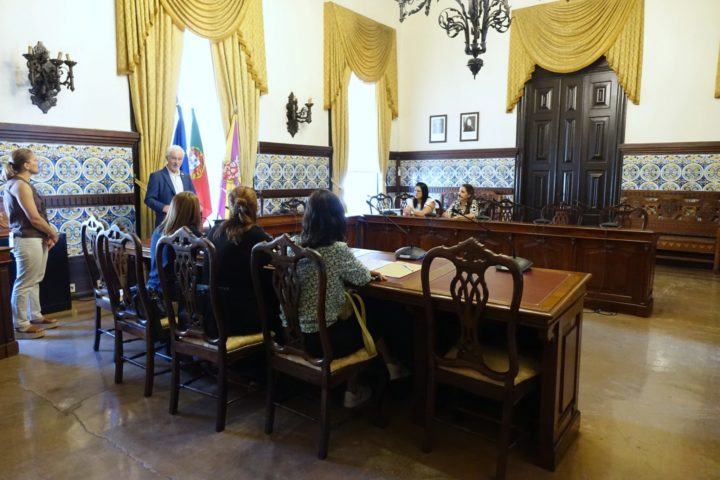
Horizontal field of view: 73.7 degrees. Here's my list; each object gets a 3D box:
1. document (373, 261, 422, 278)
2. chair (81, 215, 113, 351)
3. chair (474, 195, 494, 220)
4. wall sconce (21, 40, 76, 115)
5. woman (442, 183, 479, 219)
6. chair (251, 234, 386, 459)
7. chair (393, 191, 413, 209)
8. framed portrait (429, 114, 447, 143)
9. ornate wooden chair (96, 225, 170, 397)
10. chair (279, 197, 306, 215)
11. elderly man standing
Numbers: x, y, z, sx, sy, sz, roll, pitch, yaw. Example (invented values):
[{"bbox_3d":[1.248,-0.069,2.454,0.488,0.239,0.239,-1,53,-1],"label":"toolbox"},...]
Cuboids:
[{"bbox_3d":[0.265,0.204,3.258,0.250,0.012,0.440,4,8,28],"label":"document"},{"bbox_3d":[-1.856,0.342,3.874,0.530,1.130,0.510,6,10,39],"label":"chair"},{"bbox_3d":[1.678,-0.058,6.984,0.530,1.120,0.520,6,10,37],"label":"chair"},{"bbox_3d":[-3.201,-1.683,4.948,0.410,0.730,0.470,6,9,37],"label":"wall sconce"},{"bbox_3d":[1.352,-0.087,6.505,0.500,1.300,0.720,4,8,25],"label":"woman"},{"bbox_3d":[-0.222,0.510,2.647,0.530,1.130,0.510,6,9,35],"label":"chair"},{"bbox_3d":[0.625,-0.201,8.043,0.530,1.120,0.520,6,10,37],"label":"chair"},{"bbox_3d":[1.599,-2.255,9.786,0.385,0.540,0.030,6,9,37],"label":"framed portrait"},{"bbox_3d":[-1.383,0.419,3.324,0.540,1.110,0.550,5,9,34],"label":"ornate wooden chair"},{"bbox_3d":[-0.809,-0.093,7.251,0.540,1.110,0.540,5,9,33],"label":"chair"},{"bbox_3d":[-1.914,-0.099,4.912,0.360,1.730,0.540,8,11,44],"label":"elderly man standing"}]

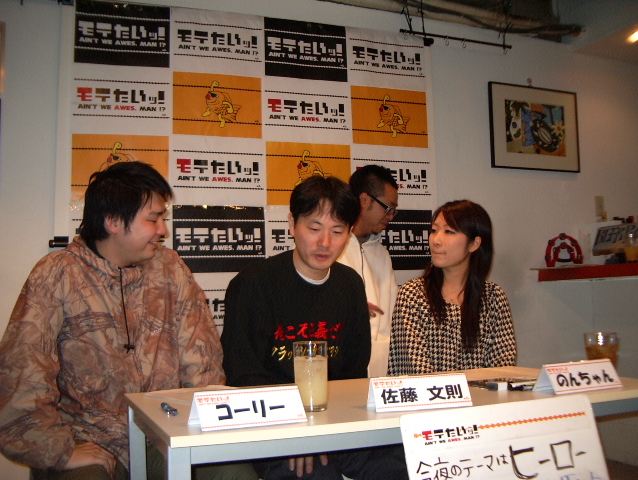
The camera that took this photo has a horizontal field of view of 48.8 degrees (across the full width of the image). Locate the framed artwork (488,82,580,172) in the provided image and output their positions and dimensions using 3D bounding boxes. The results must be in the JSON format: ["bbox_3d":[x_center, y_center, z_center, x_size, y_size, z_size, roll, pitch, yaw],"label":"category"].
[{"bbox_3d":[1.126,-0.580,3.667,0.570,0.450,0.025,0,-6,-19],"label":"framed artwork"}]

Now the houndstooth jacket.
[{"bbox_3d":[0.444,0.381,2.380,0.420,0.520,0.280,-1,-5,-4],"label":"houndstooth jacket"}]

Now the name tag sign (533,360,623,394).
[{"bbox_3d":[0.615,0.322,1.665,0.208,0.065,0.080,1,-6,-21],"label":"name tag sign"}]

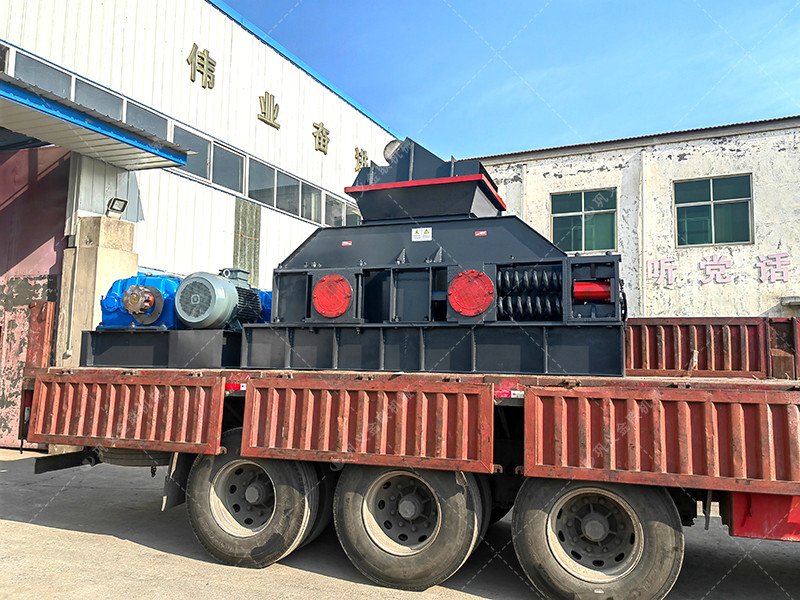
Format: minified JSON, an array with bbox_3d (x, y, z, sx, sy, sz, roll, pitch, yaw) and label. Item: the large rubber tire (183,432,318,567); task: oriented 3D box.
[{"bbox_3d":[-1.190,1.552,4.972,1.060,1.060,0.280,-1,-6,20],"label":"large rubber tire"}]

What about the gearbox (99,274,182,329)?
[{"bbox_3d":[-2.657,0.020,6.418,0.970,0.590,0.500,-1,-6,20],"label":"gearbox"}]

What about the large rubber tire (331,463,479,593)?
[{"bbox_3d":[0.047,1.529,4.532,1.060,1.060,0.280,-1,-6,20],"label":"large rubber tire"}]

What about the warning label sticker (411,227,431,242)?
[{"bbox_3d":[0.193,-0.562,5.379,0.182,0.112,0.005,-1,-6,20],"label":"warning label sticker"}]

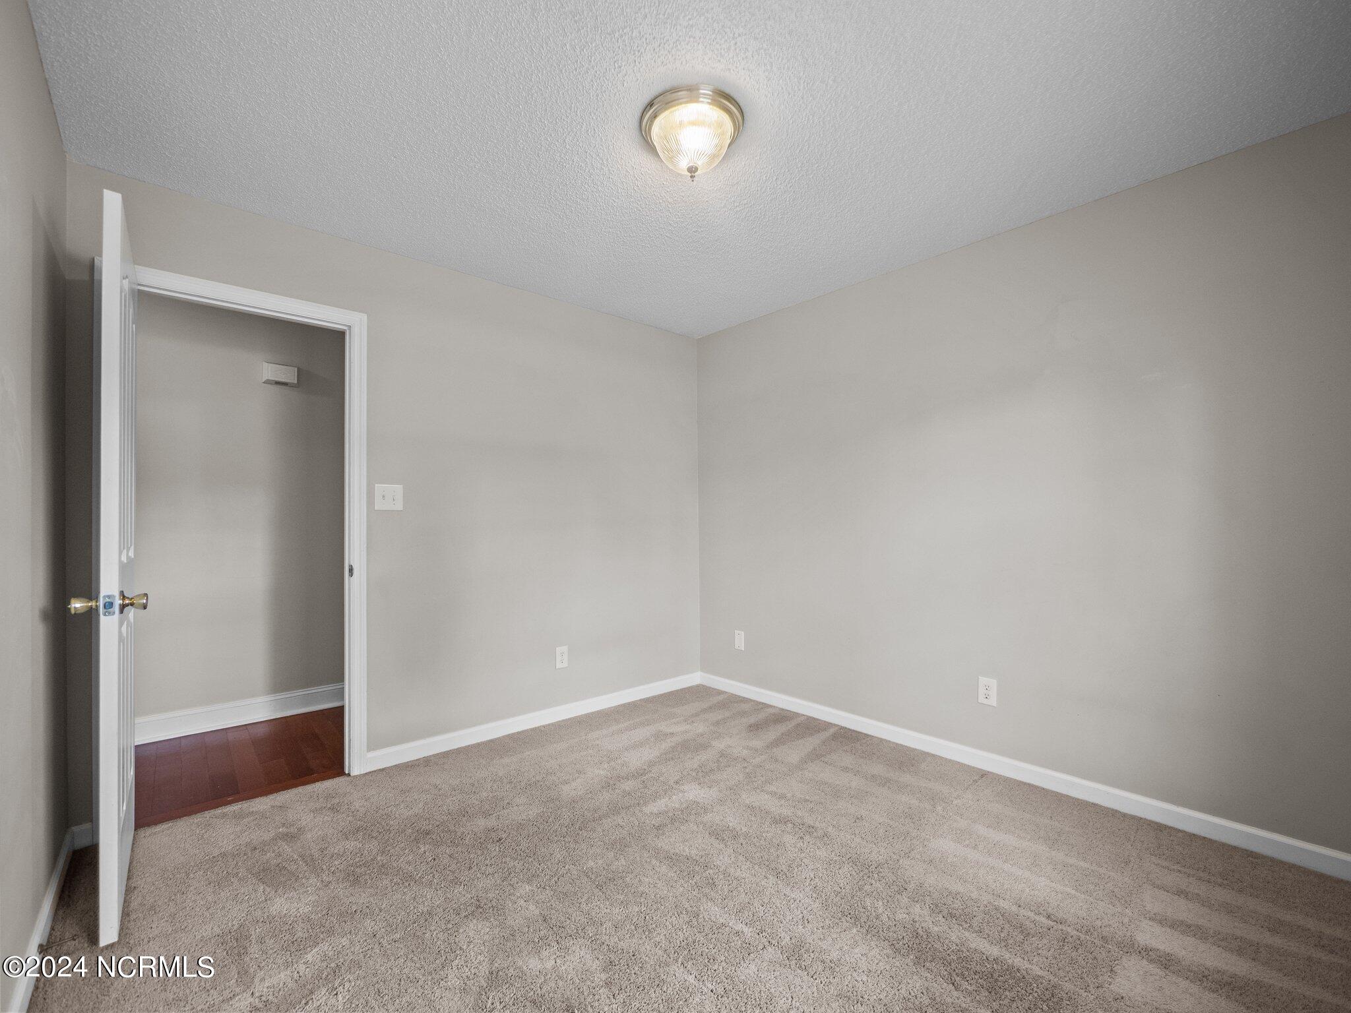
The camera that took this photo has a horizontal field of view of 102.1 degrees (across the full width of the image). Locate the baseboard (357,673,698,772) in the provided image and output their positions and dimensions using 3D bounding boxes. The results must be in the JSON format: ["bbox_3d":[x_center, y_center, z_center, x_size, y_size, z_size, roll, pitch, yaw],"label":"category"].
[{"bbox_3d":[-0.615,1.174,3.142,2.062,0.081,0.015,0,-1,-40],"label":"baseboard"}]

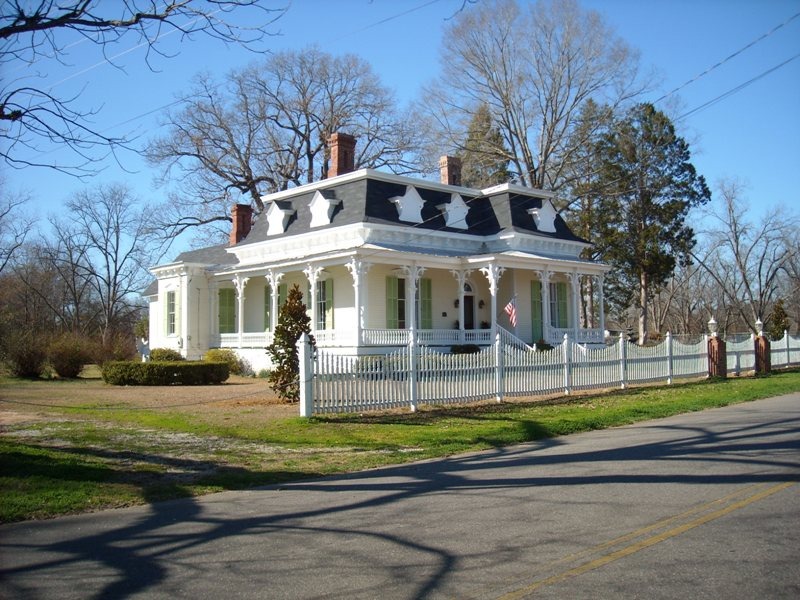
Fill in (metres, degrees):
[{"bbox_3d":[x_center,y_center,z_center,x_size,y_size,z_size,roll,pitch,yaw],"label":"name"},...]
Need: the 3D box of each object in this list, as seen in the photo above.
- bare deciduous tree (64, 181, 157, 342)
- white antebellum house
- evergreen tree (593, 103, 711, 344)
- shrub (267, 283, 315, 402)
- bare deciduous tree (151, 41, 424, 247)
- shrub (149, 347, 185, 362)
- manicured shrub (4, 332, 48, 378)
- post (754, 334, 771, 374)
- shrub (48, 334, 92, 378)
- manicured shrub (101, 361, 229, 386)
[{"bbox_3d":[-24.253,-2.564,68.000,7.600,14.800,7.400,0,-4,0],"label":"bare deciduous tree"},{"bbox_3d":[-1.659,-1.985,40.373,16.600,10.700,17.400,3,-5,-42],"label":"white antebellum house"},{"bbox_3d":[17.411,-5.296,56.000,8.000,16.700,7.800,0,-4,0],"label":"evergreen tree"},{"bbox_3d":[-1.891,0.758,14.100,0.880,2.060,0.860,0,-4,0],"label":"shrub"},{"bbox_3d":[-7.996,-6.611,56.000,19.000,22.000,18.000,0,-4,0],"label":"bare deciduous tree"},{"bbox_3d":[-9.959,2.495,34.500,1.550,0.980,1.400,3,-5,-42],"label":"shrub"},{"bbox_3d":[-12.929,1.921,28.000,1.550,1.580,1.500,0,-4,0],"label":"manicured shrub"},{"bbox_3d":[11.024,1.673,24.600,0.410,1.220,0.410,-4,-5,42],"label":"post"},{"bbox_3d":[-11.406,1.938,28.000,1.550,1.500,1.500,0,-4,0],"label":"shrub"},{"bbox_3d":[-6.378,1.994,22.350,2.200,0.620,3.500,3,-5,-42],"label":"manicured shrub"}]

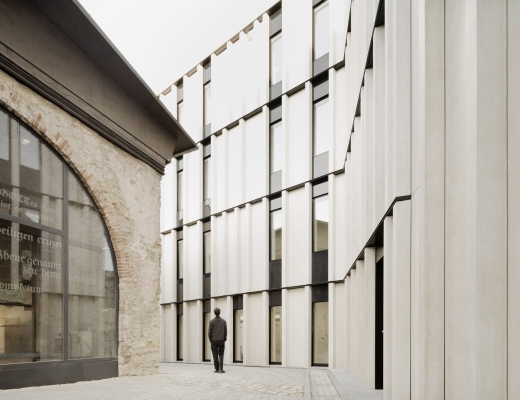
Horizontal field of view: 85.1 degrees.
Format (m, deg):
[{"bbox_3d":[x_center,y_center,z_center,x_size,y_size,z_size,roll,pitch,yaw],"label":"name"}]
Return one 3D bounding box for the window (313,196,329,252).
[{"bbox_3d":[1.965,0.763,9.200,0.570,1.800,0.120,0,0,34],"label":"window"}]

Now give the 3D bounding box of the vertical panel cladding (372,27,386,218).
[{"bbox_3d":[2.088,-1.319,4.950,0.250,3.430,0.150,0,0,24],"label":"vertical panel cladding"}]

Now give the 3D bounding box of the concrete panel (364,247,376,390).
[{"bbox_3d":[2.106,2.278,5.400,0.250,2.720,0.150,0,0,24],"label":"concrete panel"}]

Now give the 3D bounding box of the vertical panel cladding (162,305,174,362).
[{"bbox_3d":[-4.096,6.048,12.950,1.002,2.734,0.200,0,0,33],"label":"vertical panel cladding"}]

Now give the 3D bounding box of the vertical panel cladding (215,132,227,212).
[{"bbox_3d":[-1.600,-1.134,11.474,0.660,3.300,0.180,0,0,34],"label":"vertical panel cladding"}]

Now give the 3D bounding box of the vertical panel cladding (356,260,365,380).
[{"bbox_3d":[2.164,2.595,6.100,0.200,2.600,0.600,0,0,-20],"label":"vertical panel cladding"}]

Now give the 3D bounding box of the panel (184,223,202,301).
[{"bbox_3d":[-2.766,2.602,12.073,1.130,3.357,0.200,0,0,33],"label":"panel"}]

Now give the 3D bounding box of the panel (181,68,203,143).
[{"bbox_3d":[-3.016,-4.233,12.657,1.237,3.076,0.180,0,0,33],"label":"panel"}]

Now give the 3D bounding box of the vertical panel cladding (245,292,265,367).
[{"bbox_3d":[-0.078,4.656,10.299,0.991,2.732,0.200,0,0,33],"label":"vertical panel cladding"}]

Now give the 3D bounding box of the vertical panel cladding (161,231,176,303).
[{"bbox_3d":[-4.099,3.066,12.951,1.140,3.350,0.200,0,0,33],"label":"vertical panel cladding"}]

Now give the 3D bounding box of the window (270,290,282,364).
[{"bbox_3d":[0.581,4.737,10.526,0.579,2.767,0.120,0,0,33],"label":"window"}]

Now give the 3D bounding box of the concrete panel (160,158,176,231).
[{"bbox_3d":[-4.099,-0.208,12.951,1.140,3.330,0.200,0,0,33],"label":"concrete panel"}]

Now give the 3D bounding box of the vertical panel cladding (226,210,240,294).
[{"bbox_3d":[-0.965,1.974,10.884,0.694,3.366,0.200,0,0,33],"label":"vertical panel cladding"}]

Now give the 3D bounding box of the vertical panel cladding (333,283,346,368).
[{"bbox_3d":[2.537,3.997,9.022,0.434,2.794,0.150,0,0,33],"label":"vertical panel cladding"}]

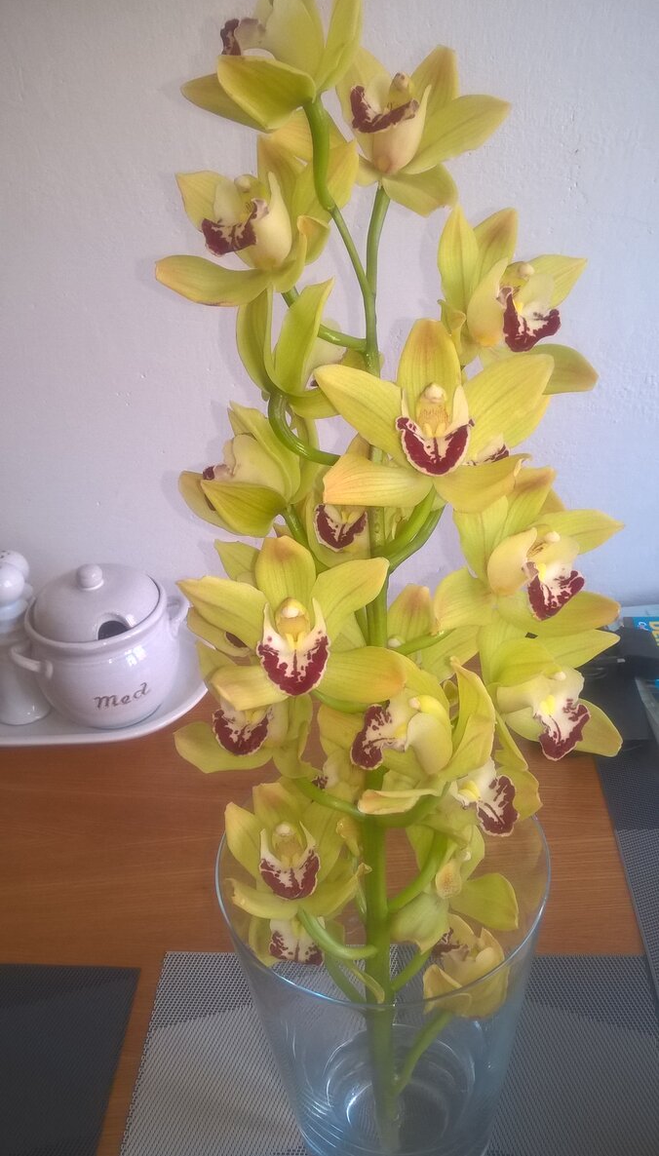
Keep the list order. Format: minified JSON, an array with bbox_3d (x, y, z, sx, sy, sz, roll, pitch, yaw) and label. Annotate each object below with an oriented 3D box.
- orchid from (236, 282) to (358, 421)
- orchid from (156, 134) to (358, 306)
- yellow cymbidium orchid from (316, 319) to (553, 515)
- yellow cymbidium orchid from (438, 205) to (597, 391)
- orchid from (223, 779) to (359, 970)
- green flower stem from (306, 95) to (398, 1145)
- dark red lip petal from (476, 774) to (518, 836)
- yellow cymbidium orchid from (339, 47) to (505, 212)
[{"bbox_3d":[-0.012,-0.089,0.364,0.044,0.057,0.056,-45,46,-14],"label":"orchid"},{"bbox_3d":[-0.027,-0.131,0.341,0.072,0.062,0.047,27,20,30],"label":"orchid"},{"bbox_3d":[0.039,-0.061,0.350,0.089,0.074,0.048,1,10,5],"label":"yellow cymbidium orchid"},{"bbox_3d":[0.077,-0.116,0.385,0.066,0.070,0.046,-7,17,-33],"label":"yellow cymbidium orchid"},{"bbox_3d":[-0.020,0.152,0.491,0.073,0.079,0.049,0,4,8],"label":"orchid"},{"bbox_3d":[0.024,0.100,0.474,0.037,0.605,0.030,-3,27,2],"label":"green flower stem"},{"bbox_3d":[0.088,0.119,0.489,0.016,0.026,0.026,19,41,42],"label":"dark red lip petal"},{"bbox_3d":[0.033,-0.157,0.328,0.062,0.056,0.044,27,12,22],"label":"yellow cymbidium orchid"}]

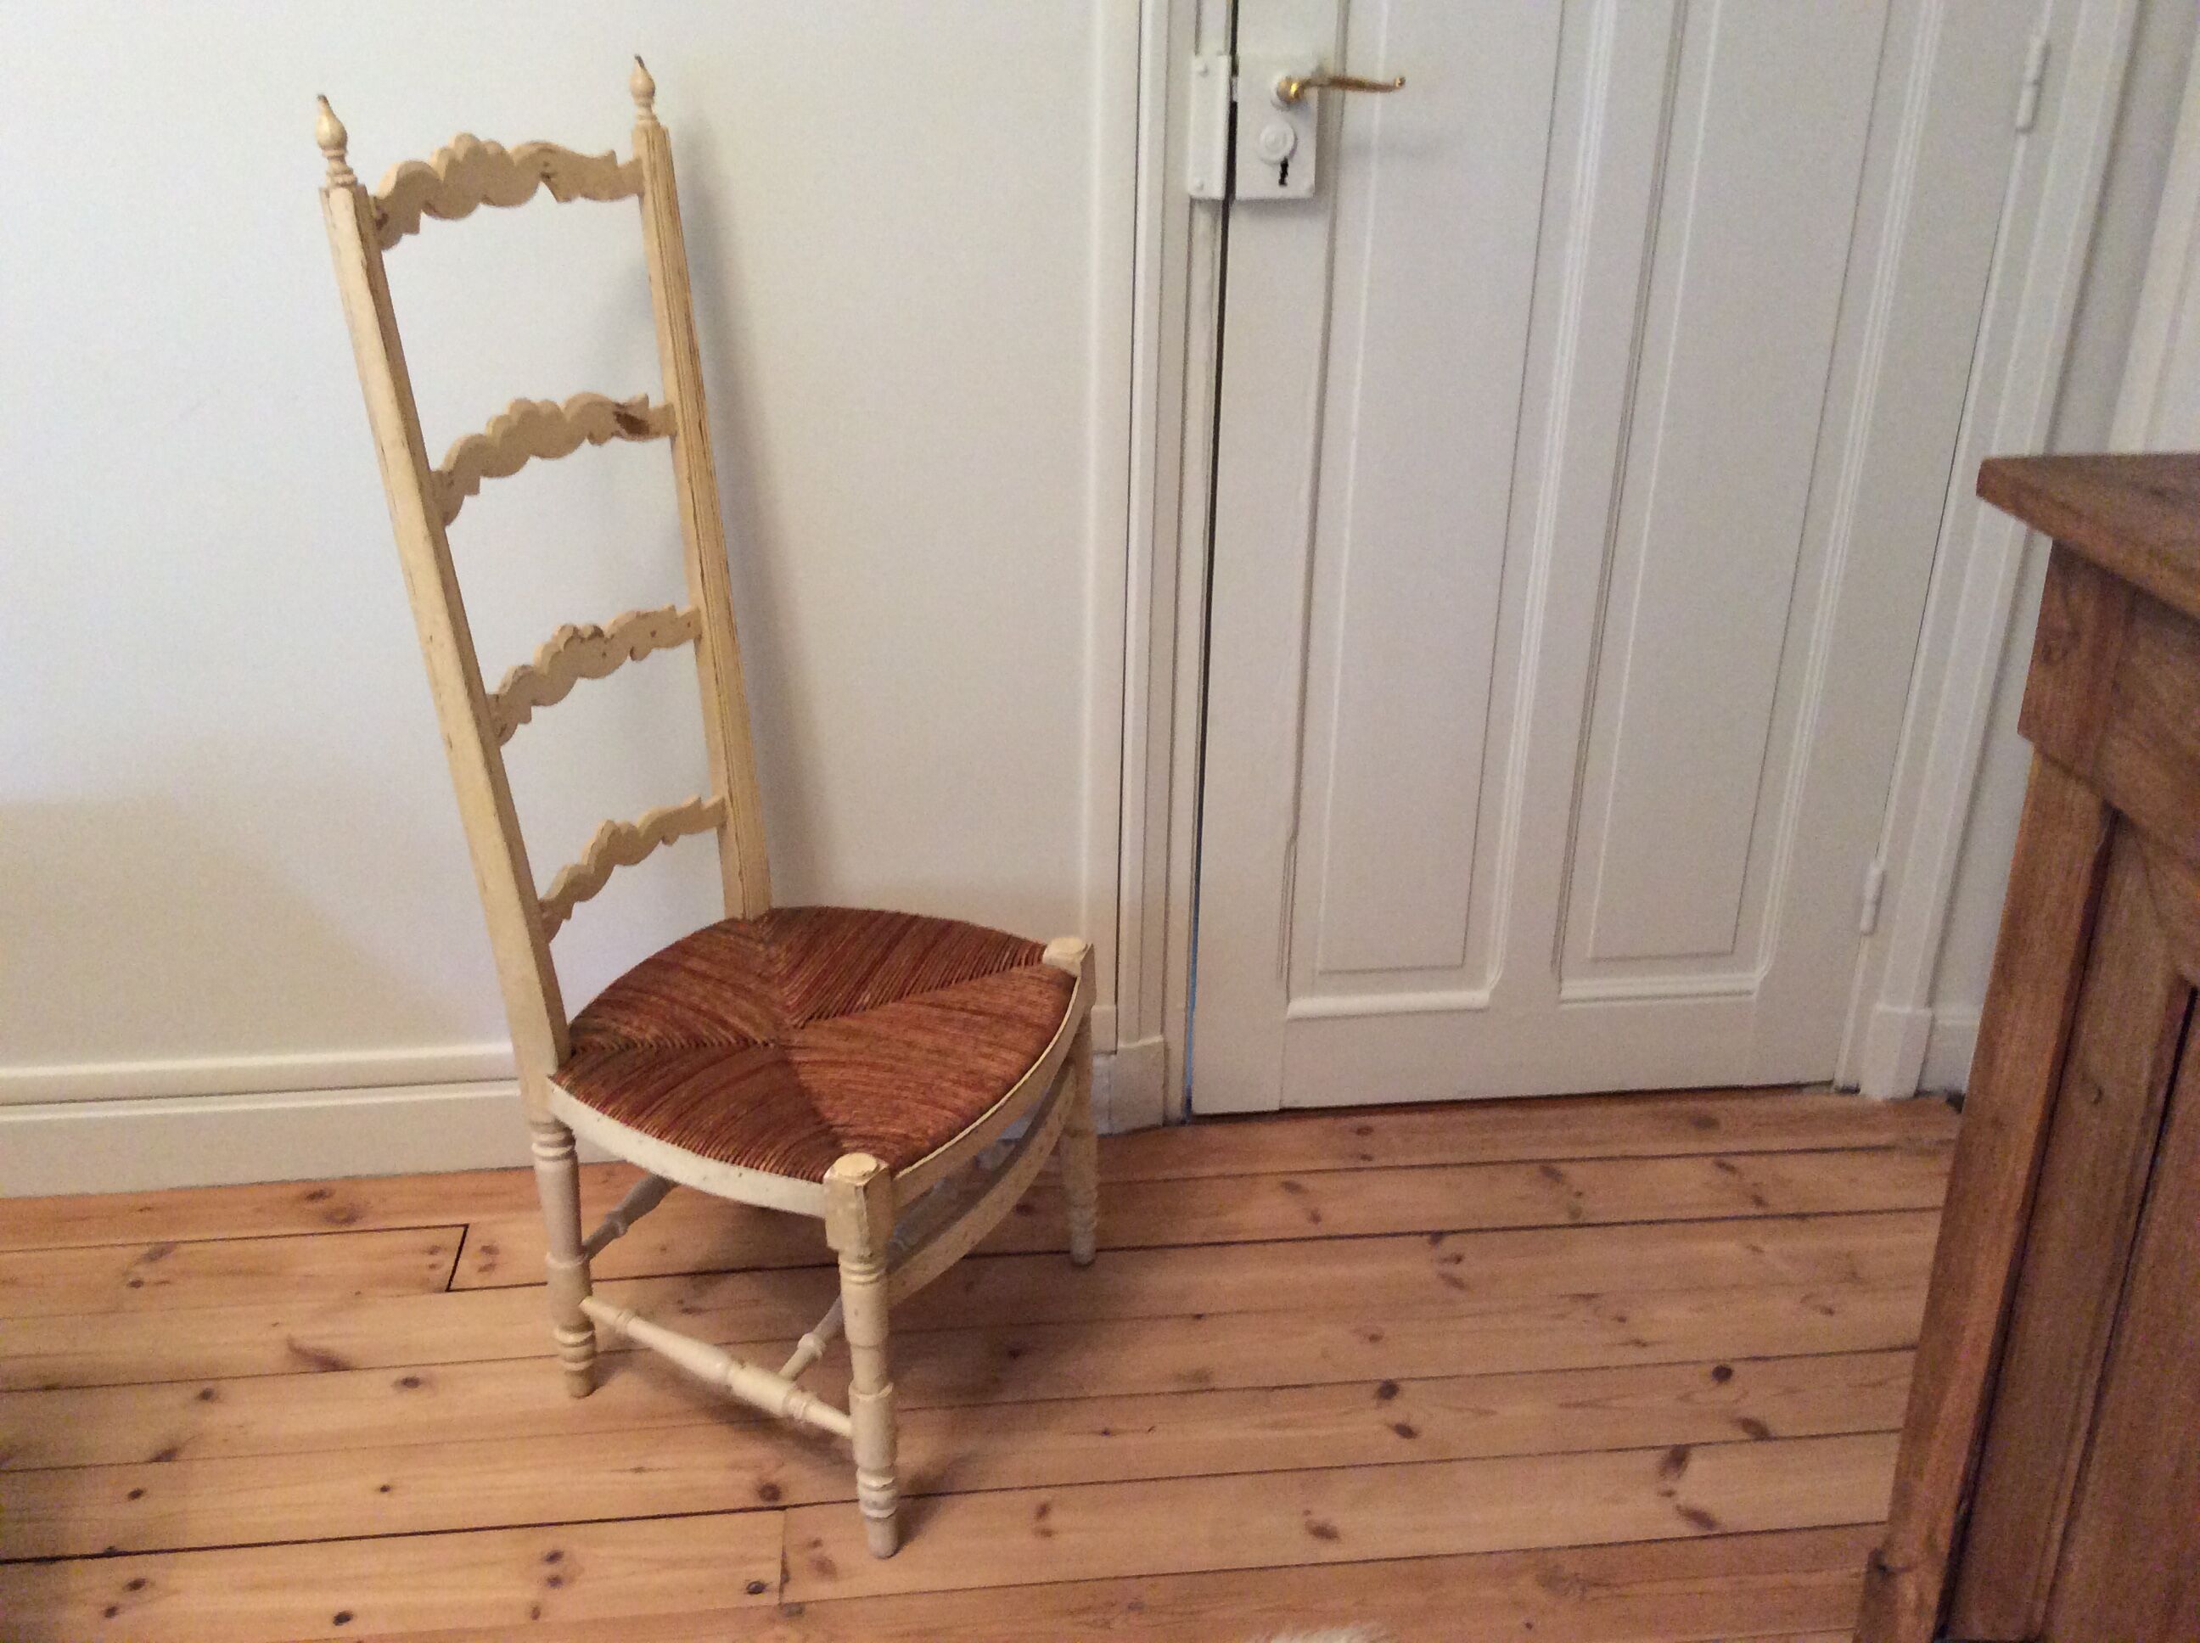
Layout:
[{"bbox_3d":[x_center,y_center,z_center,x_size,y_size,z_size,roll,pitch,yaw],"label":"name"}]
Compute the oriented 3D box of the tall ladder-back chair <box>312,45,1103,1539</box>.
[{"bbox_3d":[-0.269,-0.021,1.682,0.449,1.110,0.453,11,26,20],"label":"tall ladder-back chair"}]

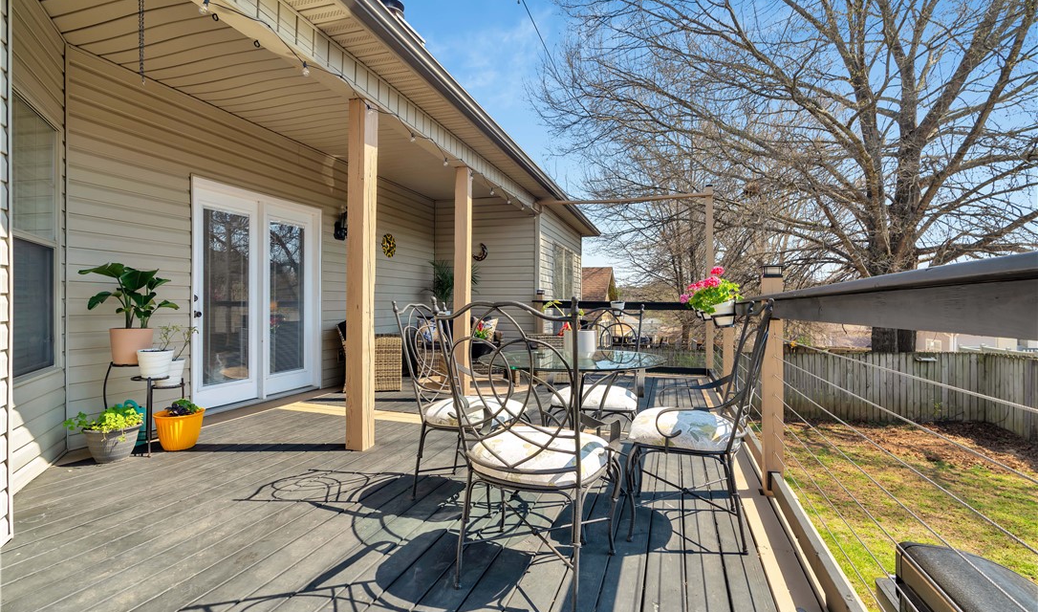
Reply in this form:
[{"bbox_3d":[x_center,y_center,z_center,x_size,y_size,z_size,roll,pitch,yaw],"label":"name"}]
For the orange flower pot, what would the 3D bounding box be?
[{"bbox_3d":[-2.435,0.896,3.312,0.305,0.250,0.305,0,0,0],"label":"orange flower pot"}]

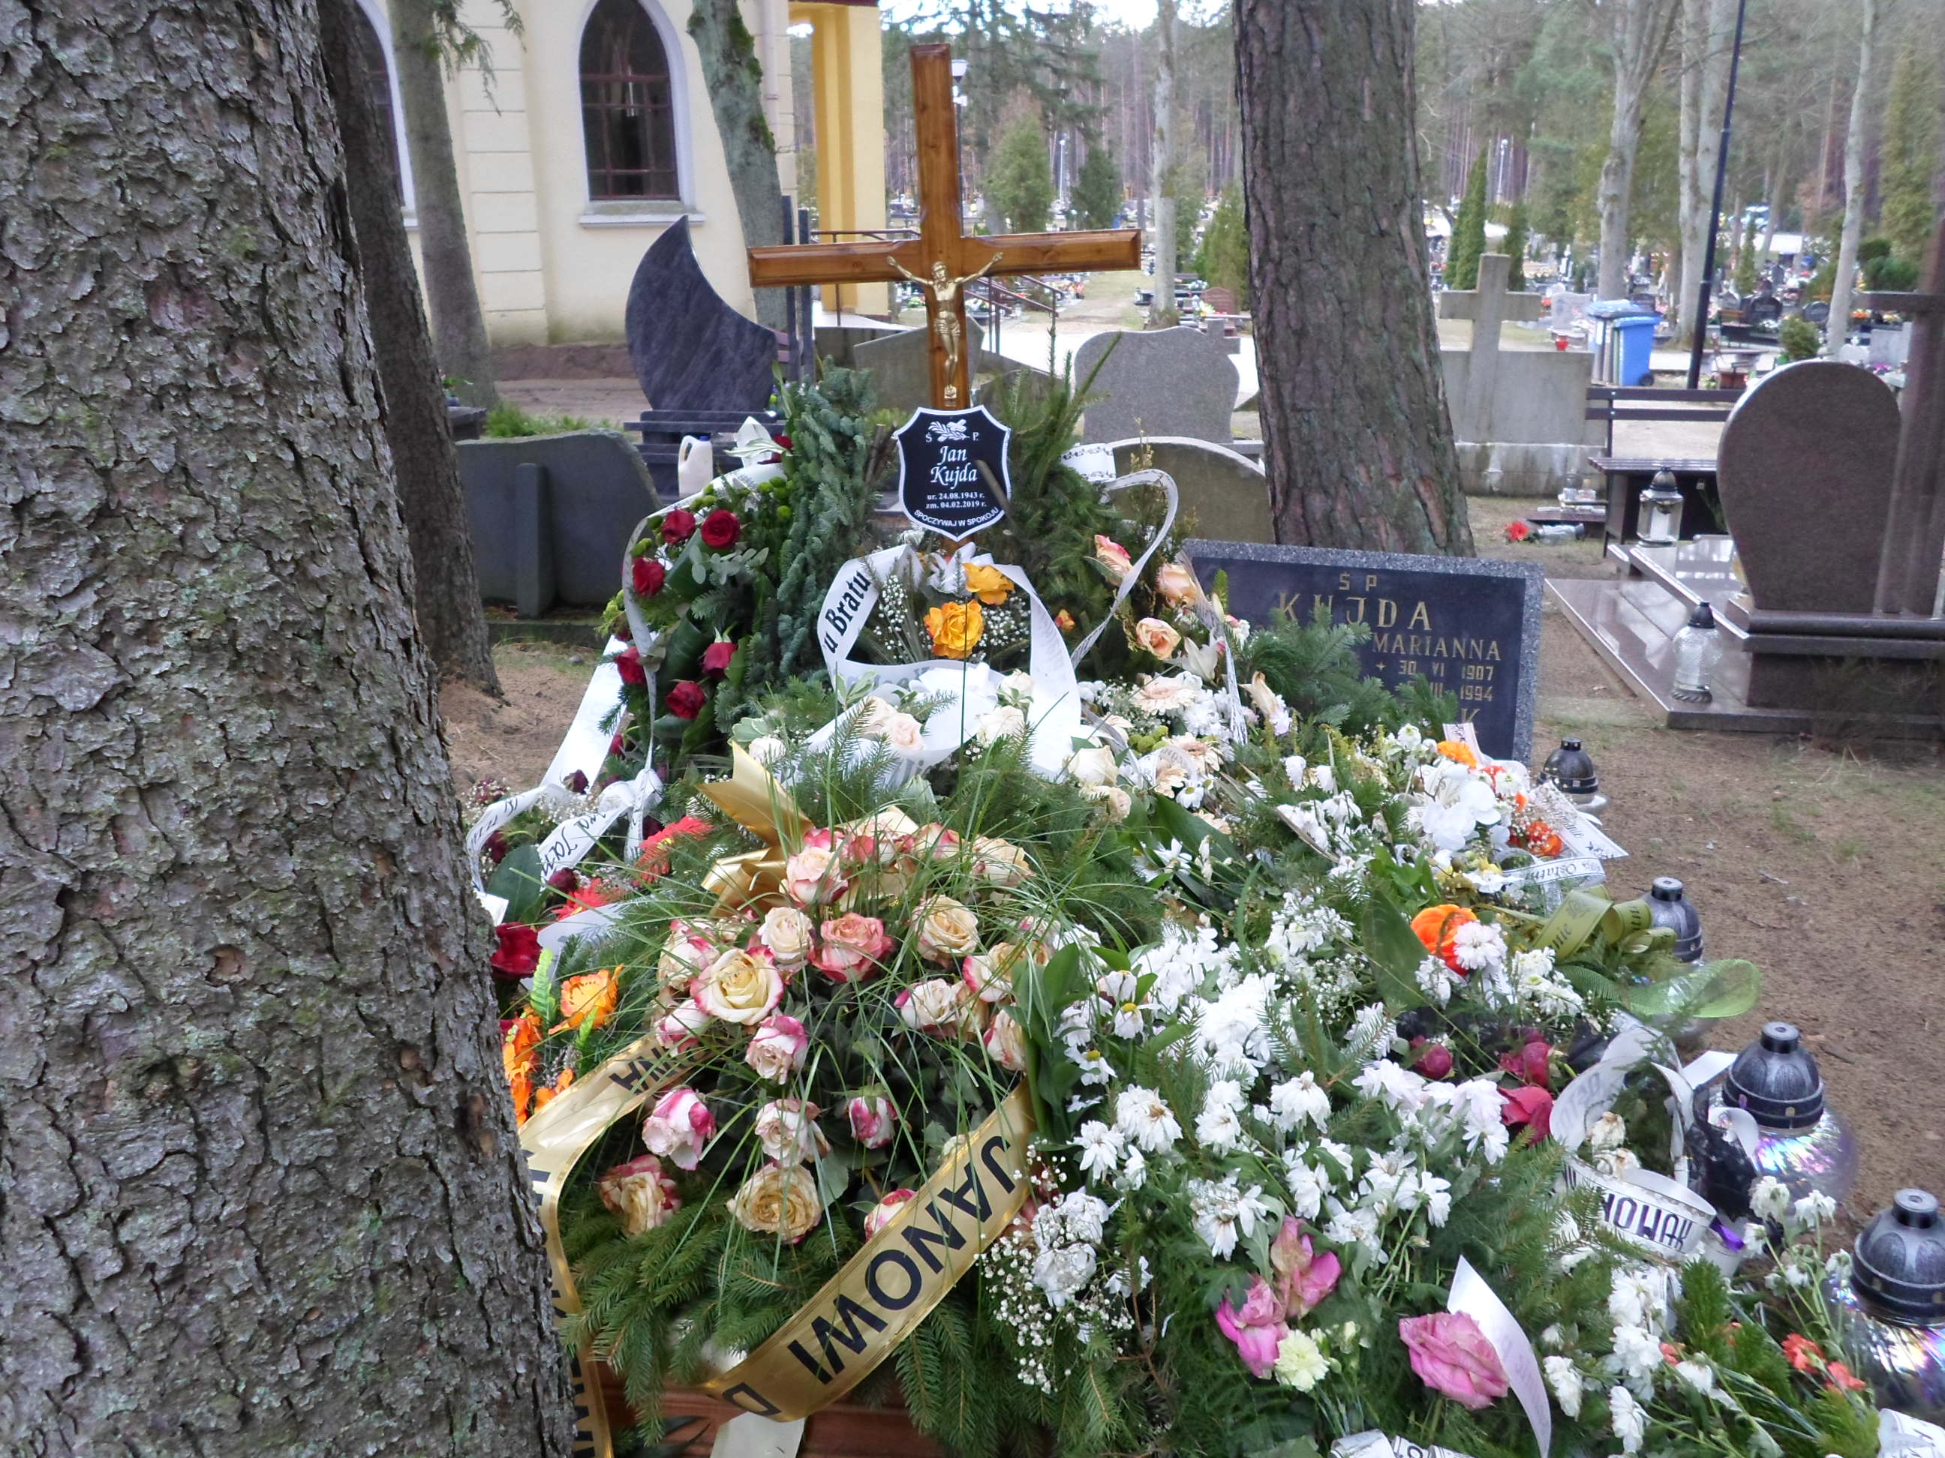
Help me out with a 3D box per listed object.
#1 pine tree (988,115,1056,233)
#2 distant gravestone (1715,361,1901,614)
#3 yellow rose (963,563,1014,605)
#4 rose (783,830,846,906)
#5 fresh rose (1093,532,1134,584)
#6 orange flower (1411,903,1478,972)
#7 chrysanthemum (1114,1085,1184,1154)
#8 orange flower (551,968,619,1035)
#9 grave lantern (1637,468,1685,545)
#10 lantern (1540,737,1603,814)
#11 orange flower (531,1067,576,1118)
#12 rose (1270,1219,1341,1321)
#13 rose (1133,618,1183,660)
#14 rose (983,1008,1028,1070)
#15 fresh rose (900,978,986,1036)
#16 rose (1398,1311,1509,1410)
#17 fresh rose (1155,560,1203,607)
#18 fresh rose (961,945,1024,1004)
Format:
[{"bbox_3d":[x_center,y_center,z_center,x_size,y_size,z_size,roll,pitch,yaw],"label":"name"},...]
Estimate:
[{"bbox_3d":[1.603,-18.204,50.000,2.200,4.100,2.200,0,18,0],"label":"pine tree"},{"bbox_3d":[2.514,-0.736,4.619,0.508,0.747,0.090,2,17,10],"label":"distant gravestone"},{"bbox_3d":[0.025,-0.244,2.550,0.080,0.060,0.075,3,59,-5],"label":"yellow rose"},{"bbox_3d":[-0.151,0.134,1.460,0.060,0.064,0.060,-13,42,-7],"label":"rose"},{"bbox_3d":[0.228,-0.276,2.450,0.068,0.068,0.068,-4,50,-11],"label":"fresh rose"},{"bbox_3d":[0.571,0.254,1.830,0.085,0.065,0.082,-2,53,-5],"label":"orange flower"},{"bbox_3d":[0.159,0.353,1.370,0.060,0.060,0.045,5,-15,-16],"label":"chrysanthemum"},{"bbox_3d":[-0.388,0.273,1.520,0.068,0.050,0.066,4,54,13],"label":"orange flower"},{"bbox_3d":[2.813,-0.907,6.200,0.180,0.305,0.180,0,18,0],"label":"grave lantern"},{"bbox_3d":[1.383,0.145,3.500,0.155,0.265,0.155,-1,17,0],"label":"lantern"},{"bbox_3d":[-0.414,0.360,1.500,0.055,0.045,0.055,3,46,11],"label":"orange flower"},{"bbox_3d":[0.279,0.452,1.270,0.065,0.070,0.065,-5,42,-14],"label":"rose"},{"bbox_3d":[0.307,-0.149,2.500,0.077,0.070,0.062,0,-6,-6],"label":"rose"},{"bbox_3d":[0.033,0.287,1.410,0.052,0.060,0.055,-6,-17,-14],"label":"rose"},{"bbox_3d":[-0.029,0.260,1.420,0.075,0.055,0.065,5,58,17],"label":"fresh rose"},{"bbox_3d":[0.381,0.500,1.200,0.085,0.065,0.085,20,53,24],"label":"rose"},{"bbox_3d":[0.349,-0.246,2.550,0.077,0.072,0.080,13,66,34],"label":"fresh rose"},{"bbox_3d":[0.023,0.272,1.680,0.068,0.062,0.066,11,42,-10],"label":"fresh rose"}]

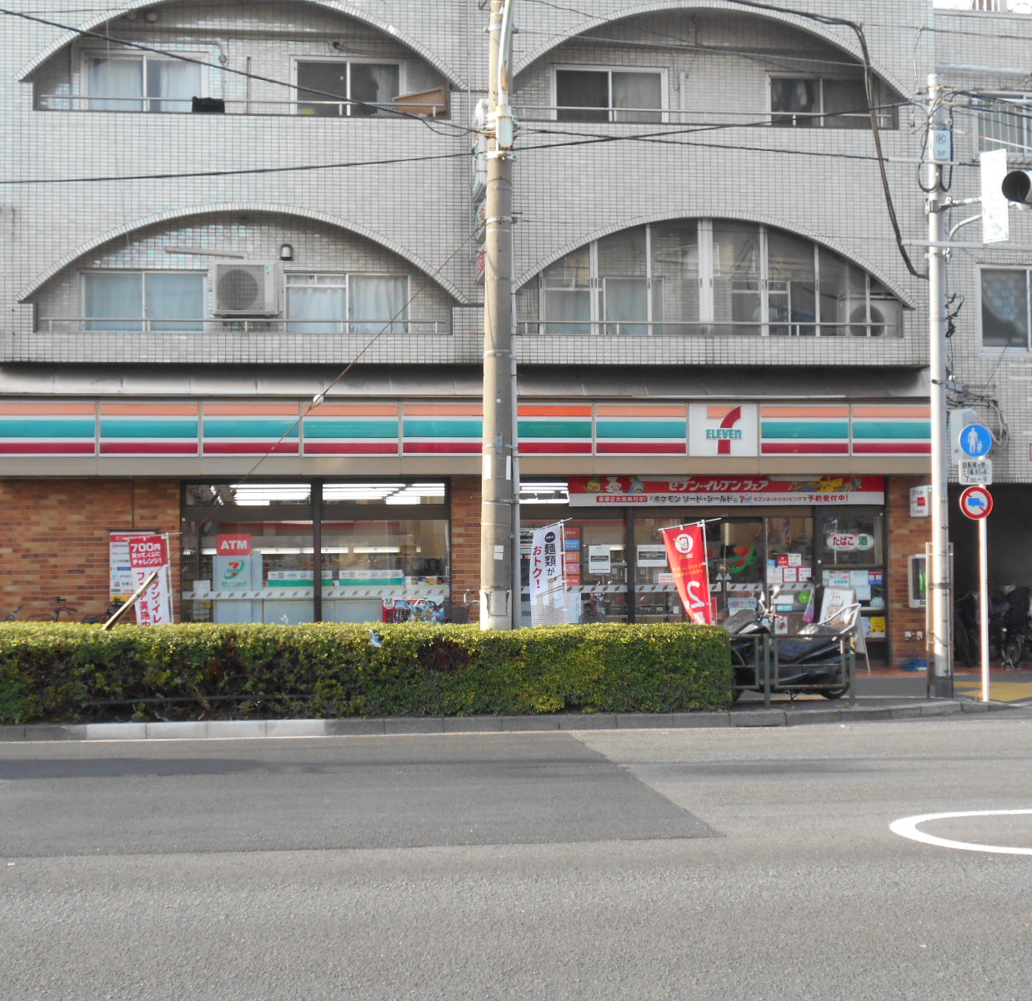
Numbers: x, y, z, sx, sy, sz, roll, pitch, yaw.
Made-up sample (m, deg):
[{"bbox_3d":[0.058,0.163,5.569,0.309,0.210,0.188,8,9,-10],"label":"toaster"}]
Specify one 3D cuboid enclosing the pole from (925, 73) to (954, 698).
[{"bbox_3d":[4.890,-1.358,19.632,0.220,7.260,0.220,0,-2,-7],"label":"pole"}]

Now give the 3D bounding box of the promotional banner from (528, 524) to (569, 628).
[{"bbox_3d":[0.403,1.118,20.266,0.520,1.750,0.150,-1,-2,3],"label":"promotional banner"}]

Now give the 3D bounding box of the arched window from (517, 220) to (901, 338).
[{"bbox_3d":[2.629,-3.010,23.198,5.420,1.600,0.350,0,-2,-7],"label":"arched window"}]

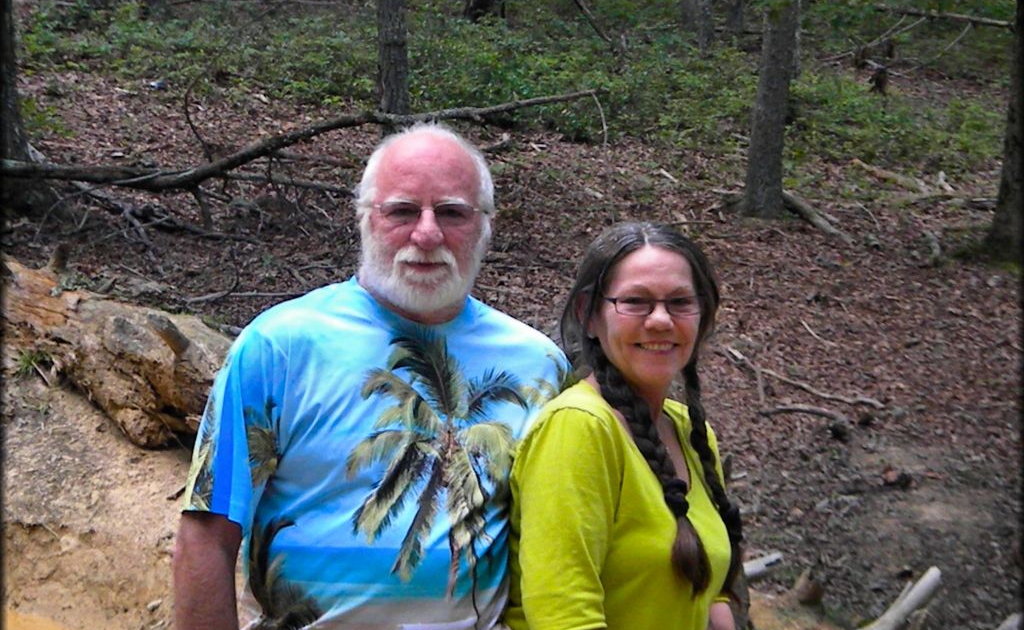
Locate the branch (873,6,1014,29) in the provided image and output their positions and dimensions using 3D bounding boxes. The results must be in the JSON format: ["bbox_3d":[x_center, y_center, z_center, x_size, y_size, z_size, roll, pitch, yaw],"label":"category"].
[{"bbox_3d":[3.850,-2.679,22.000,1.248,0.087,0.073,8,11,0],"label":"branch"}]

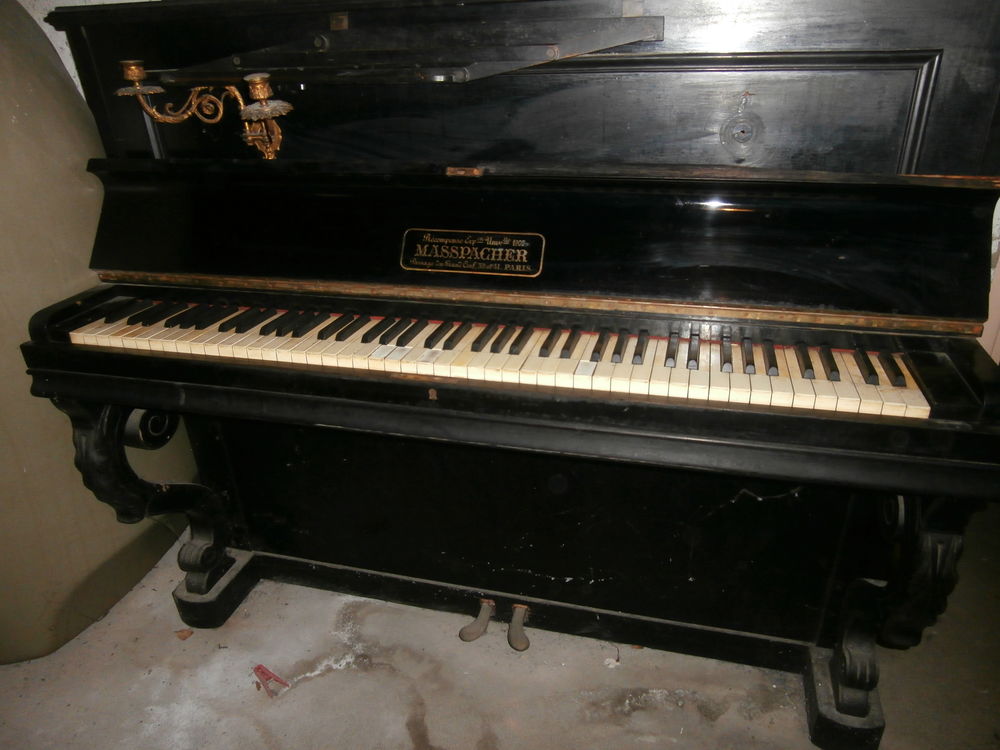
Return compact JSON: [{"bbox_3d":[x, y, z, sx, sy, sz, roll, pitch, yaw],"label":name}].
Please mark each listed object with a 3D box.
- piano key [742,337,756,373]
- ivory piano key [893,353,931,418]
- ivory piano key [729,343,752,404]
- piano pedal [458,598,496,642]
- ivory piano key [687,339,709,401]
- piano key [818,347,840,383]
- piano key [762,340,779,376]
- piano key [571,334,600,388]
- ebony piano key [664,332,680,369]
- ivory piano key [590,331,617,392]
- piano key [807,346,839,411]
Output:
[{"bbox_3d":[0.320,-0.025,0.893,0.012,0.011,0.088,5,27,14],"label":"piano key"},{"bbox_3d":[0.485,0.012,0.837,0.023,0.019,0.138,5,27,14],"label":"ivory piano key"},{"bbox_3d":[0.305,-0.004,0.886,0.023,0.018,0.141,5,26,14],"label":"ivory piano key"},{"bbox_3d":[-0.046,0.506,1.425,0.051,0.026,0.090,9,29,21],"label":"piano pedal"},{"bbox_3d":[0.258,-0.008,0.894,0.023,0.019,0.138,5,27,14],"label":"ivory piano key"},{"bbox_3d":[0.413,-0.018,0.870,0.012,0.011,0.092,5,27,14],"label":"piano key"},{"bbox_3d":[0.348,-0.023,0.890,0.013,0.011,0.096,5,26,14],"label":"piano key"},{"bbox_3d":[0.122,-0.019,0.929,0.023,0.019,0.138,5,27,14],"label":"piano key"},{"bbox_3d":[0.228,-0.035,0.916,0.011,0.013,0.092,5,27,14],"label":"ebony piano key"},{"bbox_3d":[0.145,-0.018,0.923,0.023,0.019,0.138,5,27,14],"label":"ivory piano key"},{"bbox_3d":[0.395,0.004,0.861,0.022,0.018,0.137,5,27,14],"label":"piano key"}]

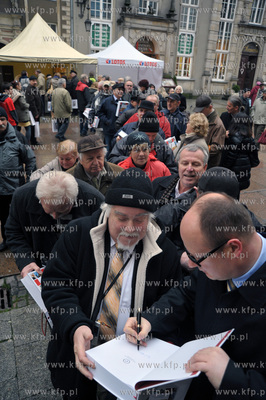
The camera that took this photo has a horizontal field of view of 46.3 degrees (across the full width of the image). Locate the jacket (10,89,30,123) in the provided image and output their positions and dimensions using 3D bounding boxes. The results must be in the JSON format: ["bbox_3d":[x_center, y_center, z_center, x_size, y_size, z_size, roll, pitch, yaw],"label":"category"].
[{"bbox_3d":[-2.794,-2.366,7.740,0.370,0.800,0.460,-15,29,-33],"label":"jacket"}]

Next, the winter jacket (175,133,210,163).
[{"bbox_3d":[0.774,-0.527,4.076,0.360,0.700,0.470,17,28,30],"label":"winter jacket"}]

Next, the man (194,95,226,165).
[{"bbox_3d":[1.292,-0.860,5.353,0.410,1.760,0.520,14,27,24],"label":"man"}]

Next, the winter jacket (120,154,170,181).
[{"bbox_3d":[0.047,-0.072,2.870,0.560,0.720,0.360,7,24,8],"label":"winter jacket"}]

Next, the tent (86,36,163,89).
[{"bbox_3d":[-0.548,-6.139,15.103,3.000,3.240,3.000,-6,26,-19],"label":"tent"}]

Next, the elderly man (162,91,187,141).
[{"bbox_3d":[0.652,-0.975,5.551,0.580,1.780,0.380,14,27,24],"label":"elderly man"}]

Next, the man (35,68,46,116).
[{"bbox_3d":[-3.657,-4.221,12.328,0.400,1.740,0.500,0,24,-6],"label":"man"}]

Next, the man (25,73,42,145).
[{"bbox_3d":[-2.658,-2.377,8.314,0.400,1.760,0.500,0,24,-5],"label":"man"}]

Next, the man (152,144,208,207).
[{"bbox_3d":[0.291,0.464,2.318,0.580,1.780,0.400,16,27,26],"label":"man"}]

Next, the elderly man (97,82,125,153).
[{"bbox_3d":[-0.413,-1.599,6.794,0.600,1.800,0.420,-16,30,-35],"label":"elderly man"}]

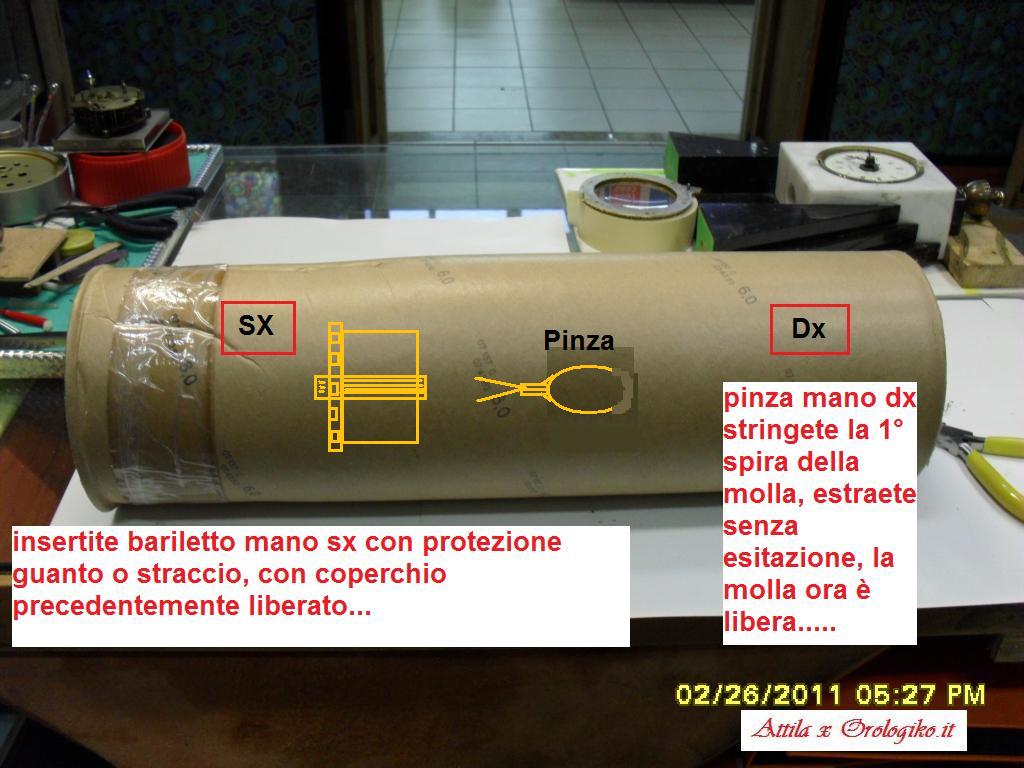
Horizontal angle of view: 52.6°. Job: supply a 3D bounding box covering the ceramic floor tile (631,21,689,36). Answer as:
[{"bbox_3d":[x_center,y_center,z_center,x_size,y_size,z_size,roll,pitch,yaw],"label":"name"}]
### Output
[{"bbox_3d":[0.820,-1.947,5.701,0.320,0.010,0.320,0,32,-3],"label":"ceramic floor tile"}]

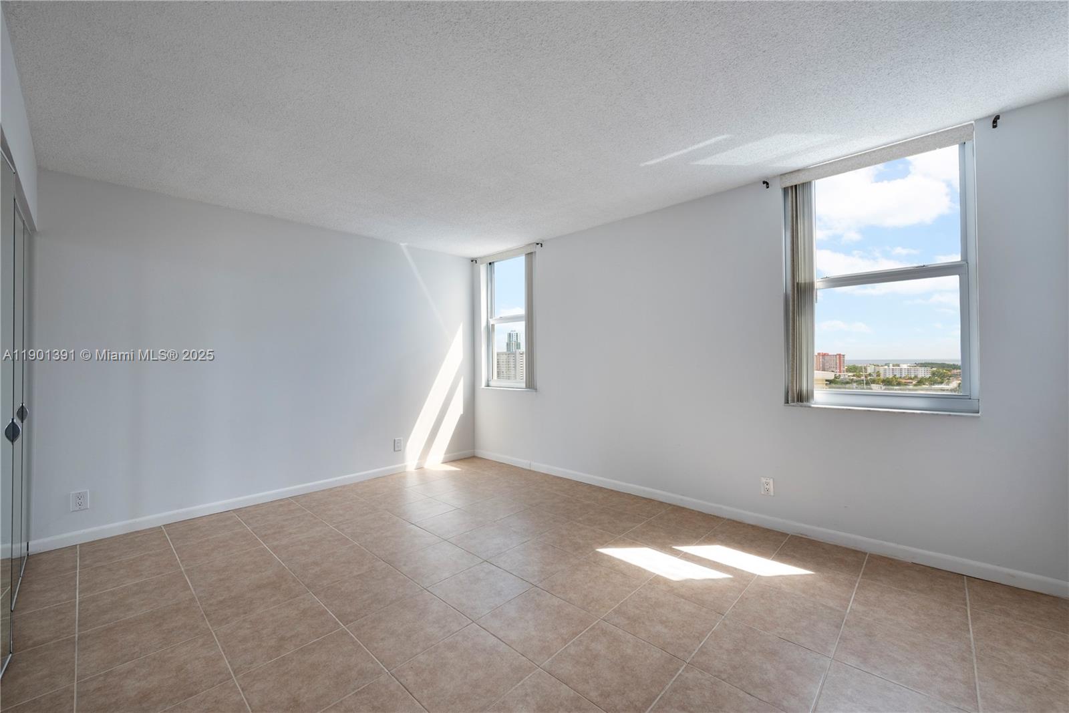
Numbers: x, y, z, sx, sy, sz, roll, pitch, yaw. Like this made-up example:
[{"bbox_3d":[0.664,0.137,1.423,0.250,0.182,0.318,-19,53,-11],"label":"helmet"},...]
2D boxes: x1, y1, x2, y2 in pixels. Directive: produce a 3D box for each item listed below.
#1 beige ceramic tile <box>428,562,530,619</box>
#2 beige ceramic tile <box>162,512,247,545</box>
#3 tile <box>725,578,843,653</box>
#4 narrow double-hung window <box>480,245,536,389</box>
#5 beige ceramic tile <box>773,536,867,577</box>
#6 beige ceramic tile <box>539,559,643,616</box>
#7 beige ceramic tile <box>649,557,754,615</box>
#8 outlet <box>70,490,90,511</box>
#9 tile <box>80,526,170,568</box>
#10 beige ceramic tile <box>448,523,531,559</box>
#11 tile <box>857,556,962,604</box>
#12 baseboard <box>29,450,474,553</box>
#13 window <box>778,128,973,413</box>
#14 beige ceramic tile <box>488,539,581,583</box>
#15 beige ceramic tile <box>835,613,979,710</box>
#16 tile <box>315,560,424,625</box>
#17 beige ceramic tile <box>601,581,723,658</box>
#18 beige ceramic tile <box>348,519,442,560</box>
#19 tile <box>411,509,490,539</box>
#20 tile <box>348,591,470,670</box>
[{"bbox_3d":[-0.283,1.205,2.160,0.400,0.010,0.400,-1,-1,43],"label":"beige ceramic tile"},{"bbox_3d":[-2.321,1.232,2.949,0.400,0.010,0.400,-1,-1,43],"label":"beige ceramic tile"},{"bbox_3d":[1.171,1.204,1.938,0.405,0.010,0.405,-1,0,43],"label":"tile"},{"bbox_3d":[-0.270,-0.412,4.750,0.901,1.542,0.130,-1,0,43],"label":"narrow double-hung window"},{"bbox_3d":[1.733,1.201,2.533,0.405,0.010,0.405,-1,0,43],"label":"beige ceramic tile"},{"bbox_3d":[0.295,1.214,2.203,0.405,0.010,0.405,-1,0,43],"label":"beige ceramic tile"},{"bbox_3d":[0.874,1.208,2.219,0.405,0.010,0.405,-1,0,43],"label":"beige ceramic tile"},{"bbox_3d":[-2.990,0.952,2.735,0.008,0.120,0.076,-1,-1,43],"label":"outlet"},{"bbox_3d":[-2.590,1.231,2.652,0.402,0.010,0.402,-1,-1,43],"label":"tile"},{"bbox_3d":[-0.299,1.222,2.764,0.405,0.010,0.405,-1,0,43],"label":"beige ceramic tile"},{"bbox_3d":[2.007,1.181,2.225,0.402,0.010,0.402,-1,-1,43],"label":"tile"},{"bbox_3d":[-1.936,1.188,3.848,0.014,0.087,3.481,-1,-1,43],"label":"baseboard"},{"bbox_3d":[2.055,-0.451,2.553,0.903,1.542,0.130,-1,0,43],"label":"window"},{"bbox_3d":[-0.002,1.218,2.484,0.405,0.010,0.405,-1,0,43],"label":"beige ceramic tile"},{"bbox_3d":[1.453,1.181,1.635,0.402,0.010,0.402,-1,-1,43],"label":"beige ceramic tile"},{"bbox_3d":[-0.853,1.210,2.140,0.400,0.010,0.400,-1,-1,43],"label":"tile"},{"bbox_3d":[0.589,1.194,1.902,0.400,0.010,0.400,-1,-1,43],"label":"beige ceramic tile"},{"bbox_3d":[-0.877,1.228,2.748,0.405,0.010,0.405,-1,0,43],"label":"beige ceramic tile"},{"bbox_3d":[-0.596,1.218,3.010,0.400,0.010,0.400,-1,-1,43],"label":"tile"},{"bbox_3d":[-0.559,1.204,1.861,0.400,0.010,0.400,-1,-1,43],"label":"tile"}]

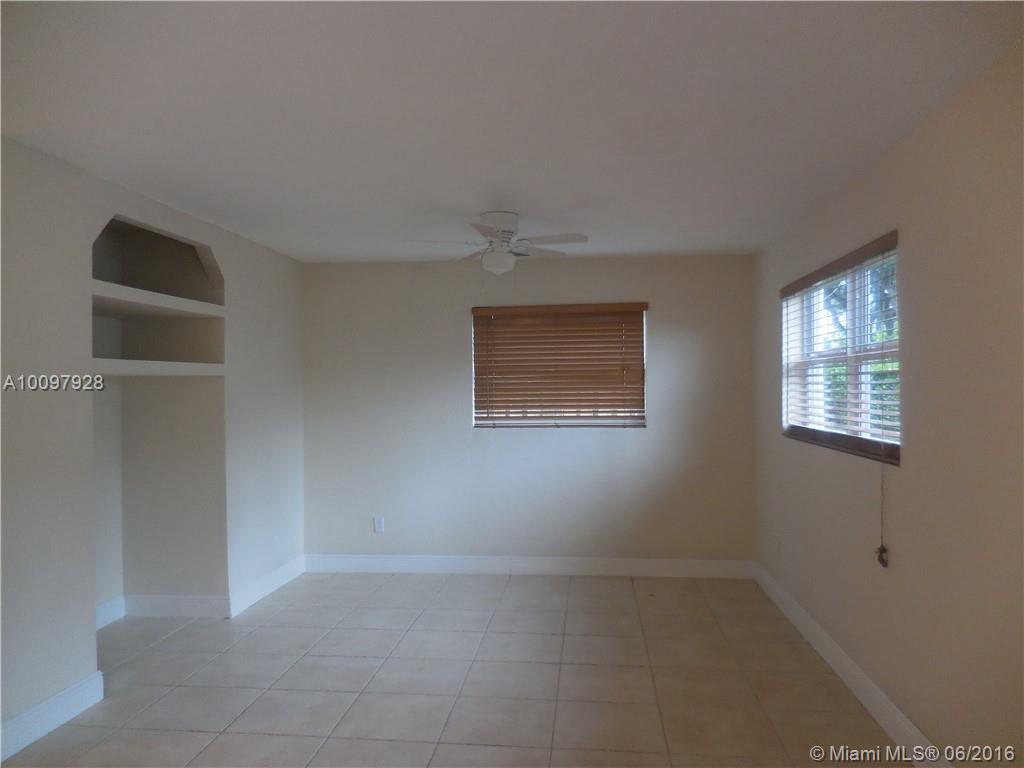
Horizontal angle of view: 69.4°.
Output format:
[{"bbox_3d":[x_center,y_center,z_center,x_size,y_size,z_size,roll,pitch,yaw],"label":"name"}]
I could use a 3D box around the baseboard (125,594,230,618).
[{"bbox_3d":[-2.121,1.412,4.696,0.680,0.138,0.020,0,0,6],"label":"baseboard"}]

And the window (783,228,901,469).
[{"bbox_3d":[1.568,-0.133,3.657,0.080,0.900,1.730,0,0,6],"label":"window"}]

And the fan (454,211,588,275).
[{"bbox_3d":[-0.070,-0.806,4.290,1.060,0.347,1.060,0,0,6],"label":"fan"}]

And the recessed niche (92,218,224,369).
[{"bbox_3d":[-2.214,-0.431,4.077,0.680,0.790,1.237,0,0,6],"label":"recessed niche"}]

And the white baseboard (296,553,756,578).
[{"bbox_3d":[0.079,1.406,5.696,3.450,0.138,0.020,0,0,6],"label":"white baseboard"}]

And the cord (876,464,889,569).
[{"bbox_3d":[1.490,0.524,2.966,0.040,0.425,0.040,0,0,6],"label":"cord"}]

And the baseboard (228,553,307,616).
[{"bbox_3d":[-1.715,1.414,5.267,0.020,0.138,1.200,0,0,6],"label":"baseboard"}]

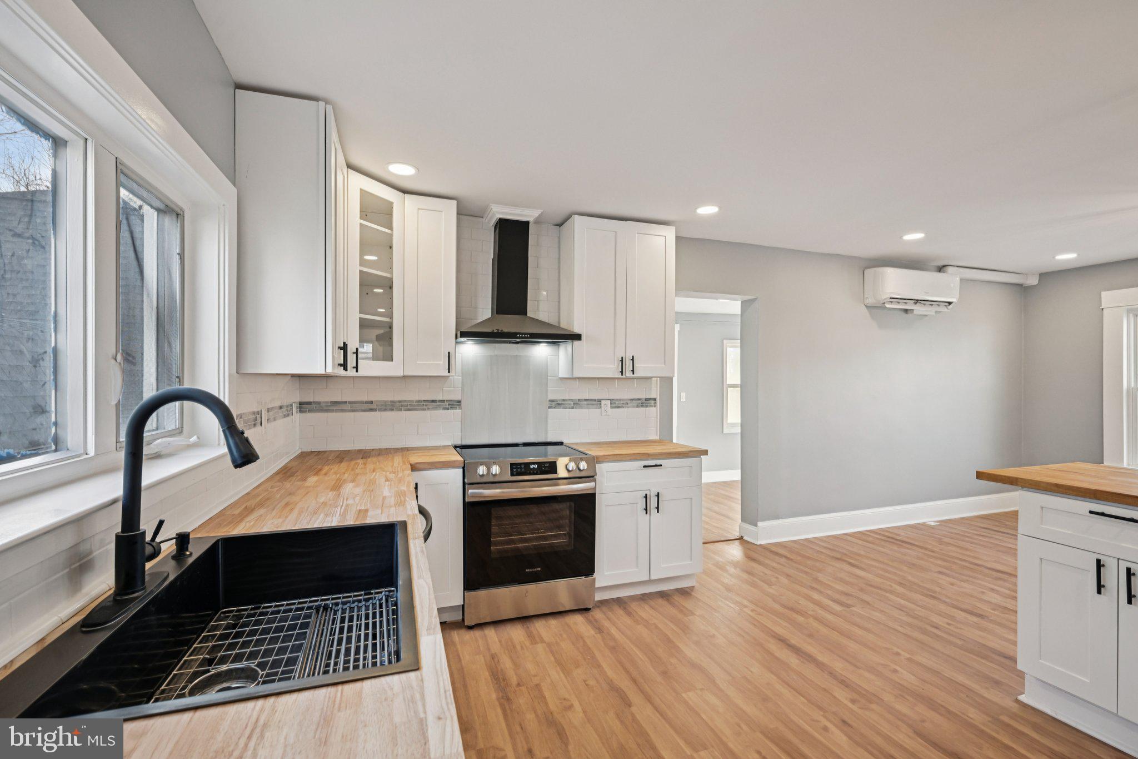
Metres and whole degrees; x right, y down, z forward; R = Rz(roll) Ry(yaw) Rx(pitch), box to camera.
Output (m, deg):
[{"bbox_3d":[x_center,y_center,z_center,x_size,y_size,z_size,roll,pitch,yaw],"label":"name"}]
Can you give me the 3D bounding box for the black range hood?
[{"bbox_3d":[-0.355,-0.657,3.293,0.752,0.850,0.495,0,0,-19],"label":"black range hood"}]

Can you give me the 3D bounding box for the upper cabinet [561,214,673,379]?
[{"bbox_3d":[0.345,-0.556,3.624,0.762,1.071,0.315,0,0,-19],"label":"upper cabinet"}]

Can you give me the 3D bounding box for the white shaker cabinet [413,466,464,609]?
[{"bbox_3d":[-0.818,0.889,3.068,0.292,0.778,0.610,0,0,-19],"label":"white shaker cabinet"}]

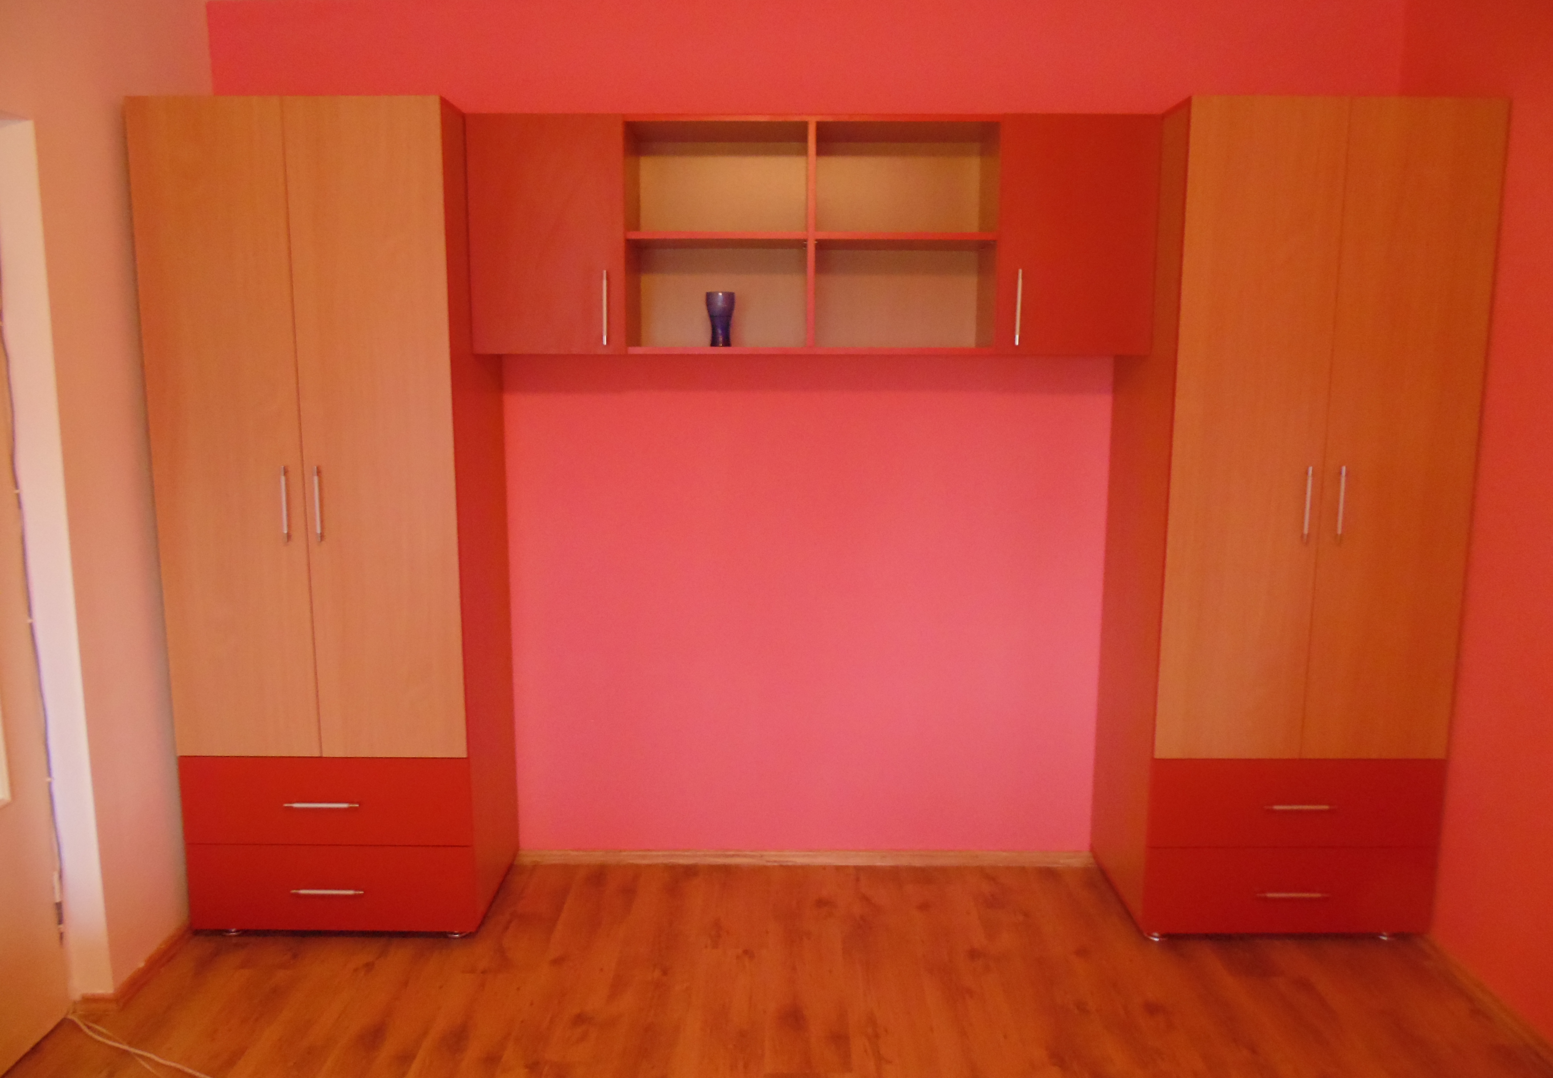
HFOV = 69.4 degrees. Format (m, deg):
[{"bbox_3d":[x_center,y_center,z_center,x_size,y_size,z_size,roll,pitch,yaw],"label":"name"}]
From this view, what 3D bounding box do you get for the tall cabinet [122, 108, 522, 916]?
[{"bbox_3d":[-1.166,-0.033,3.049,0.746,2.121,0.519,0,9,0],"label":"tall cabinet"}]

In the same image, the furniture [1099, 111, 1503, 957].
[{"bbox_3d":[1.350,-0.028,3.048,0.755,2.121,0.519,0,9,0],"label":"furniture"}]

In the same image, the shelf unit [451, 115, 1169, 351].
[{"bbox_3d":[0.091,-0.798,3.028,1.765,0.600,0.329,0,9,0],"label":"shelf unit"}]

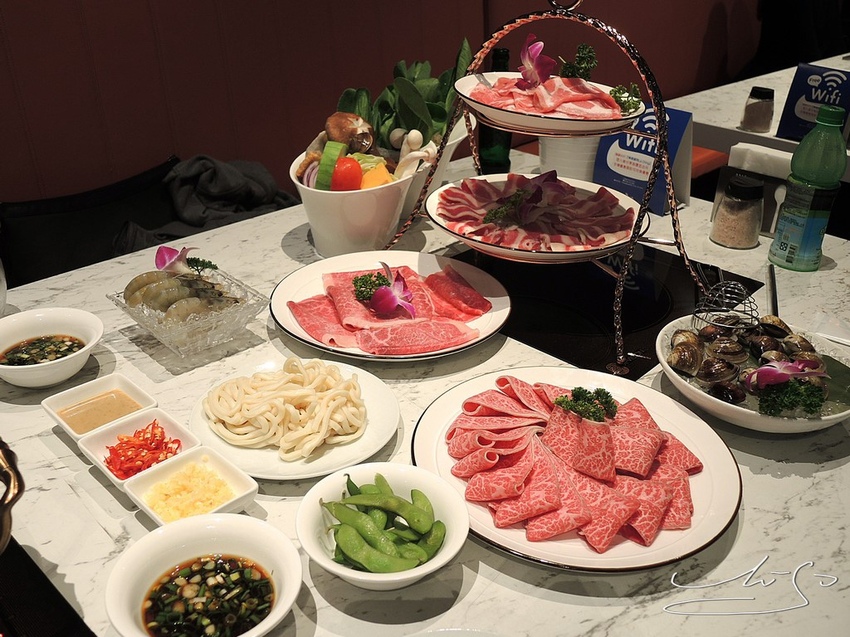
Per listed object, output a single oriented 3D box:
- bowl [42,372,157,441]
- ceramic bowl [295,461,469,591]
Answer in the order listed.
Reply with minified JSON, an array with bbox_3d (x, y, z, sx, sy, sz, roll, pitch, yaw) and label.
[{"bbox_3d":[-0.306,0.088,0.648,0.075,0.024,0.075,24,35,36],"label":"bowl"},{"bbox_3d":[-0.030,0.161,0.503,0.119,0.043,0.119,1,28,-1],"label":"ceramic bowl"}]

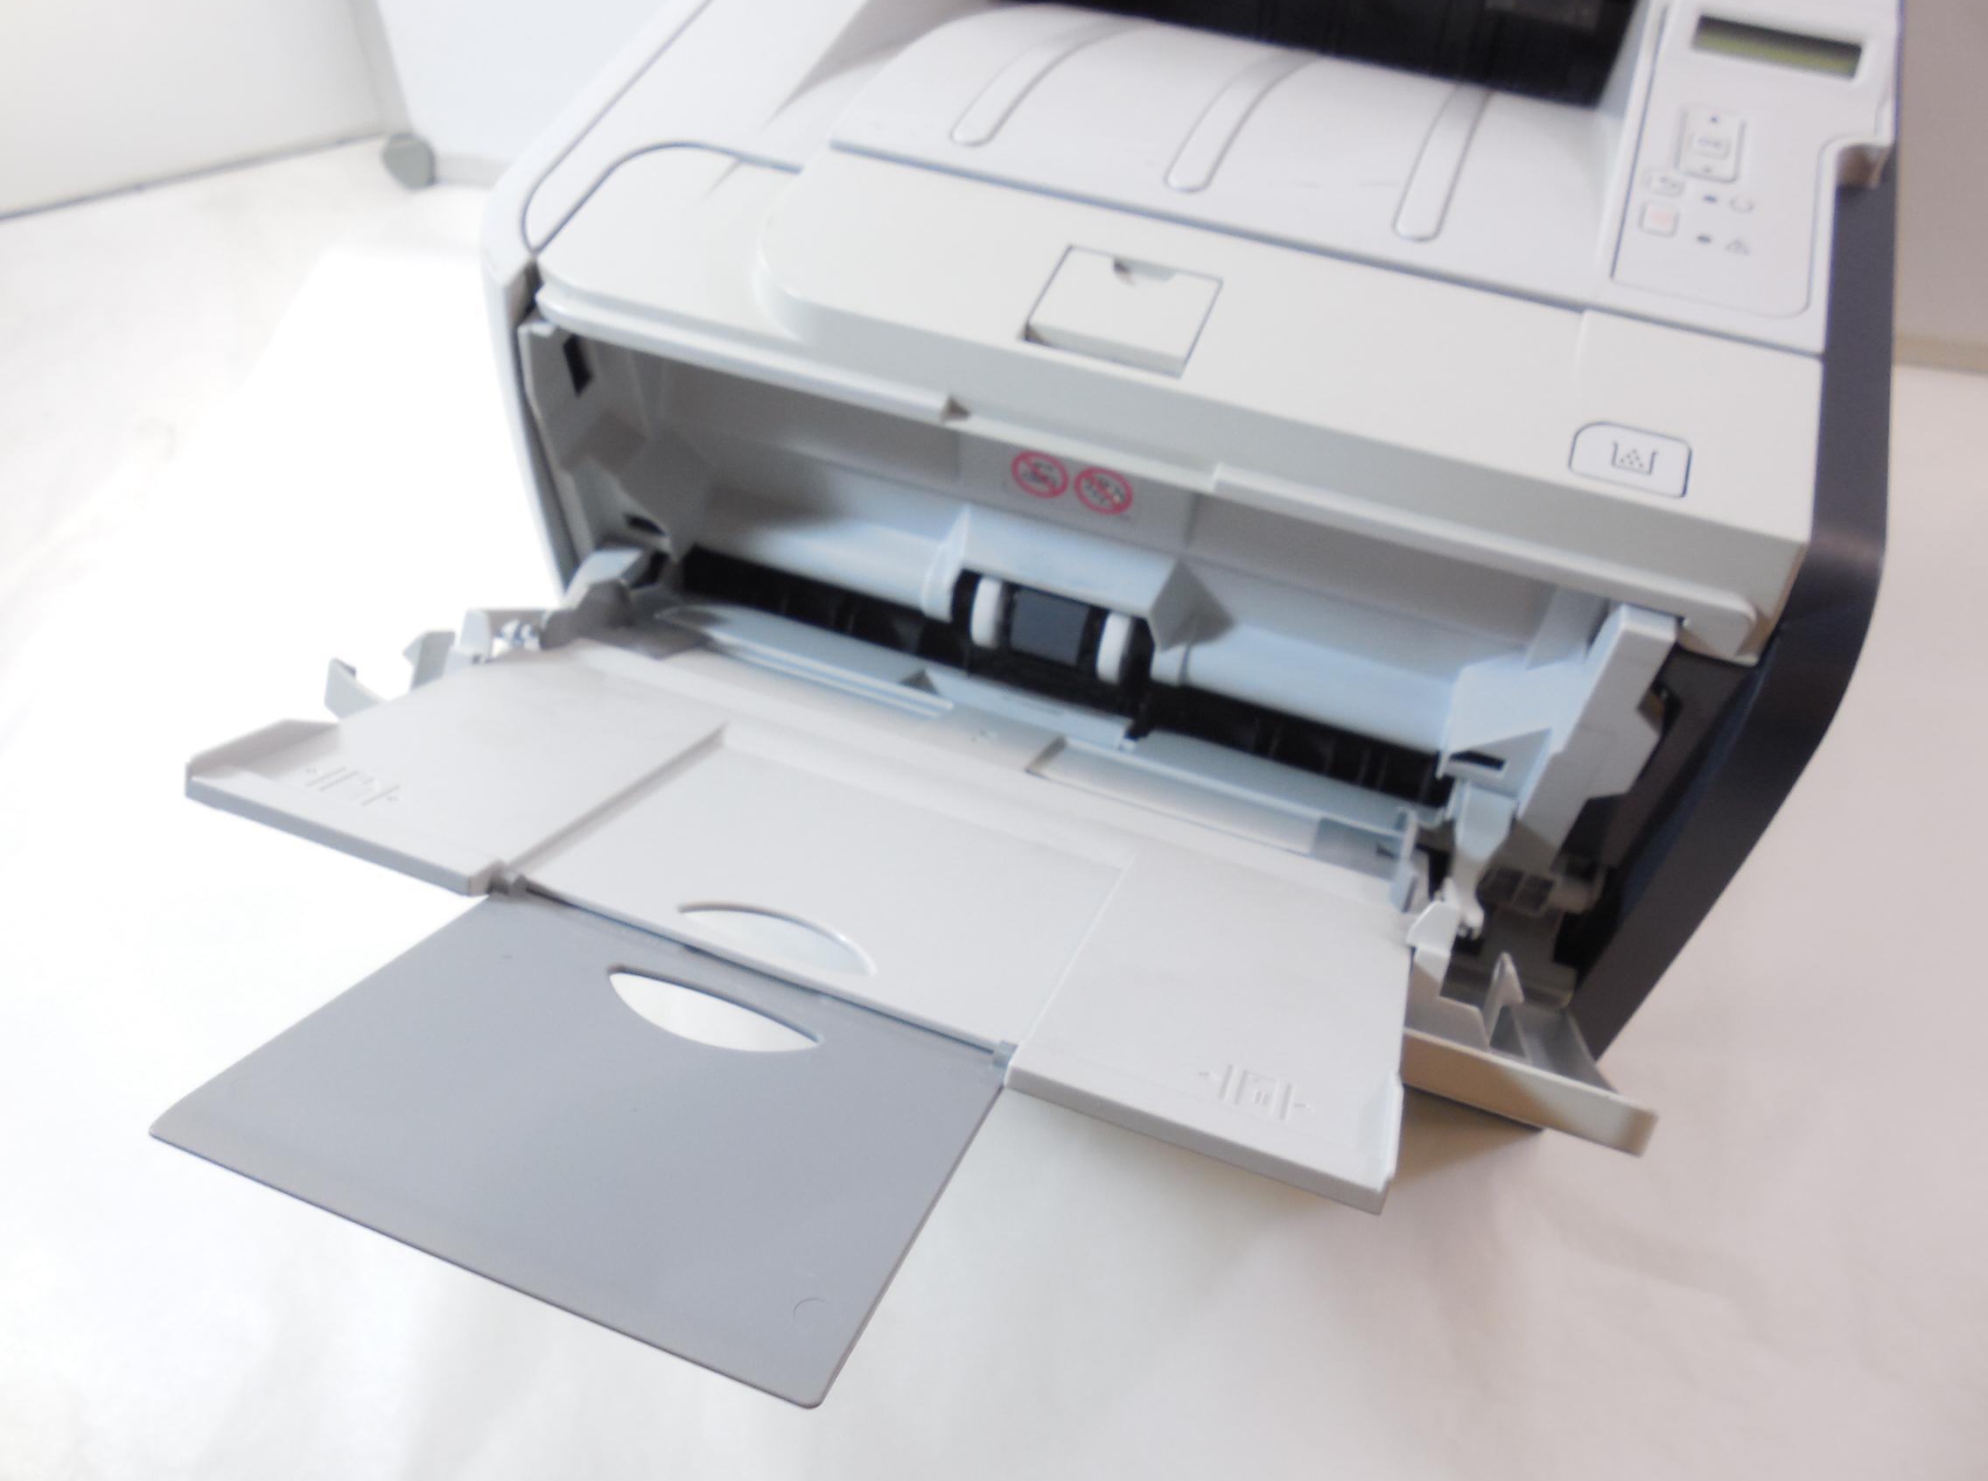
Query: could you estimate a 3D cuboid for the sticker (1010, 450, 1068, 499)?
[{"bbox_3d":[0.013,-0.075,0.422,0.017,0.017,0.002,17,53,13],"label":"sticker"}]

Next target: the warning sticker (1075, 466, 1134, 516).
[{"bbox_3d":[0.031,-0.070,0.418,0.017,0.017,0.002,17,53,13],"label":"warning sticker"}]

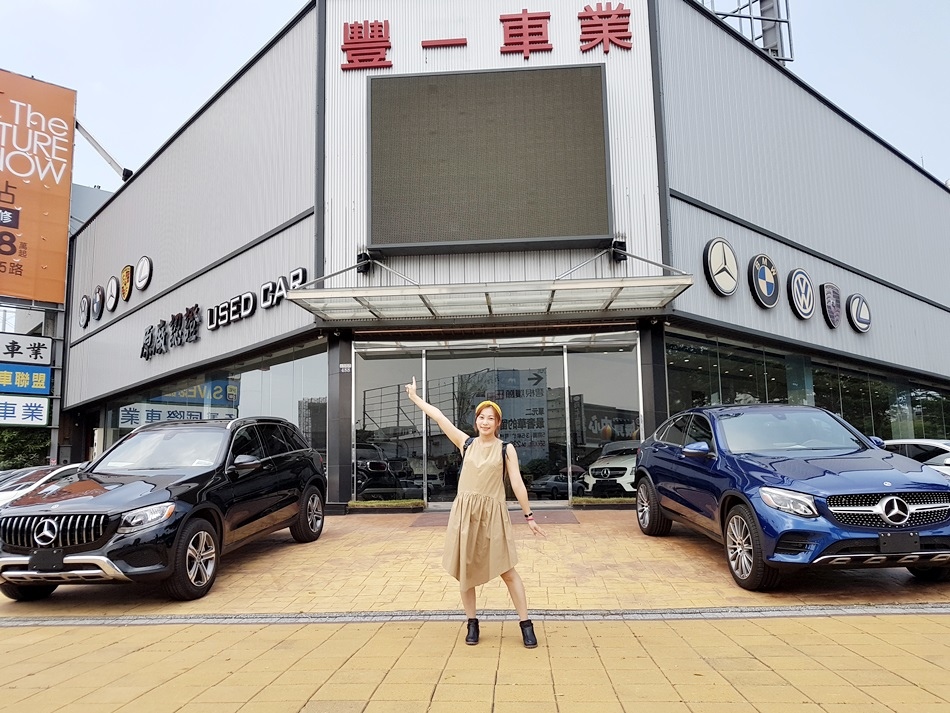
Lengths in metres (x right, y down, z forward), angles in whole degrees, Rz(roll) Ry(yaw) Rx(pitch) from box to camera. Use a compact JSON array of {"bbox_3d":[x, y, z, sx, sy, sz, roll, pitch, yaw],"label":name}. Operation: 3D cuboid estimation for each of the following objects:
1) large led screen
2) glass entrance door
[{"bbox_3d":[0.211,-3.263,11.914,3.965,3.025,0.450,-2,-10,4],"label":"large led screen"},{"bbox_3d":[0.351,1.074,12.095,4.878,2.827,0.150,-2,-10,4],"label":"glass entrance door"}]

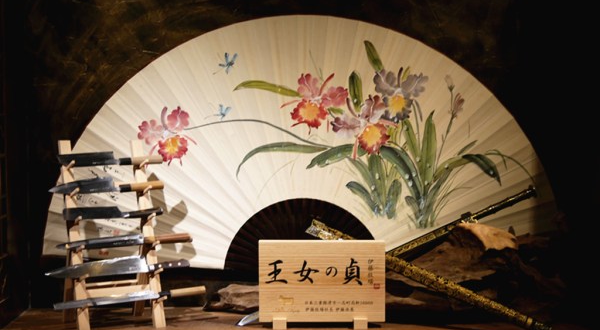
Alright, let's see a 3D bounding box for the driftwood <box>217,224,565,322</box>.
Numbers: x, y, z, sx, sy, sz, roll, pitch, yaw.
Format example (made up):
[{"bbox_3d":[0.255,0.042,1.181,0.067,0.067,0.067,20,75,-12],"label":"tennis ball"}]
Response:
[{"bbox_3d":[0.246,0.298,2.562,0.980,0.247,0.250,0,0,0],"label":"driftwood"}]

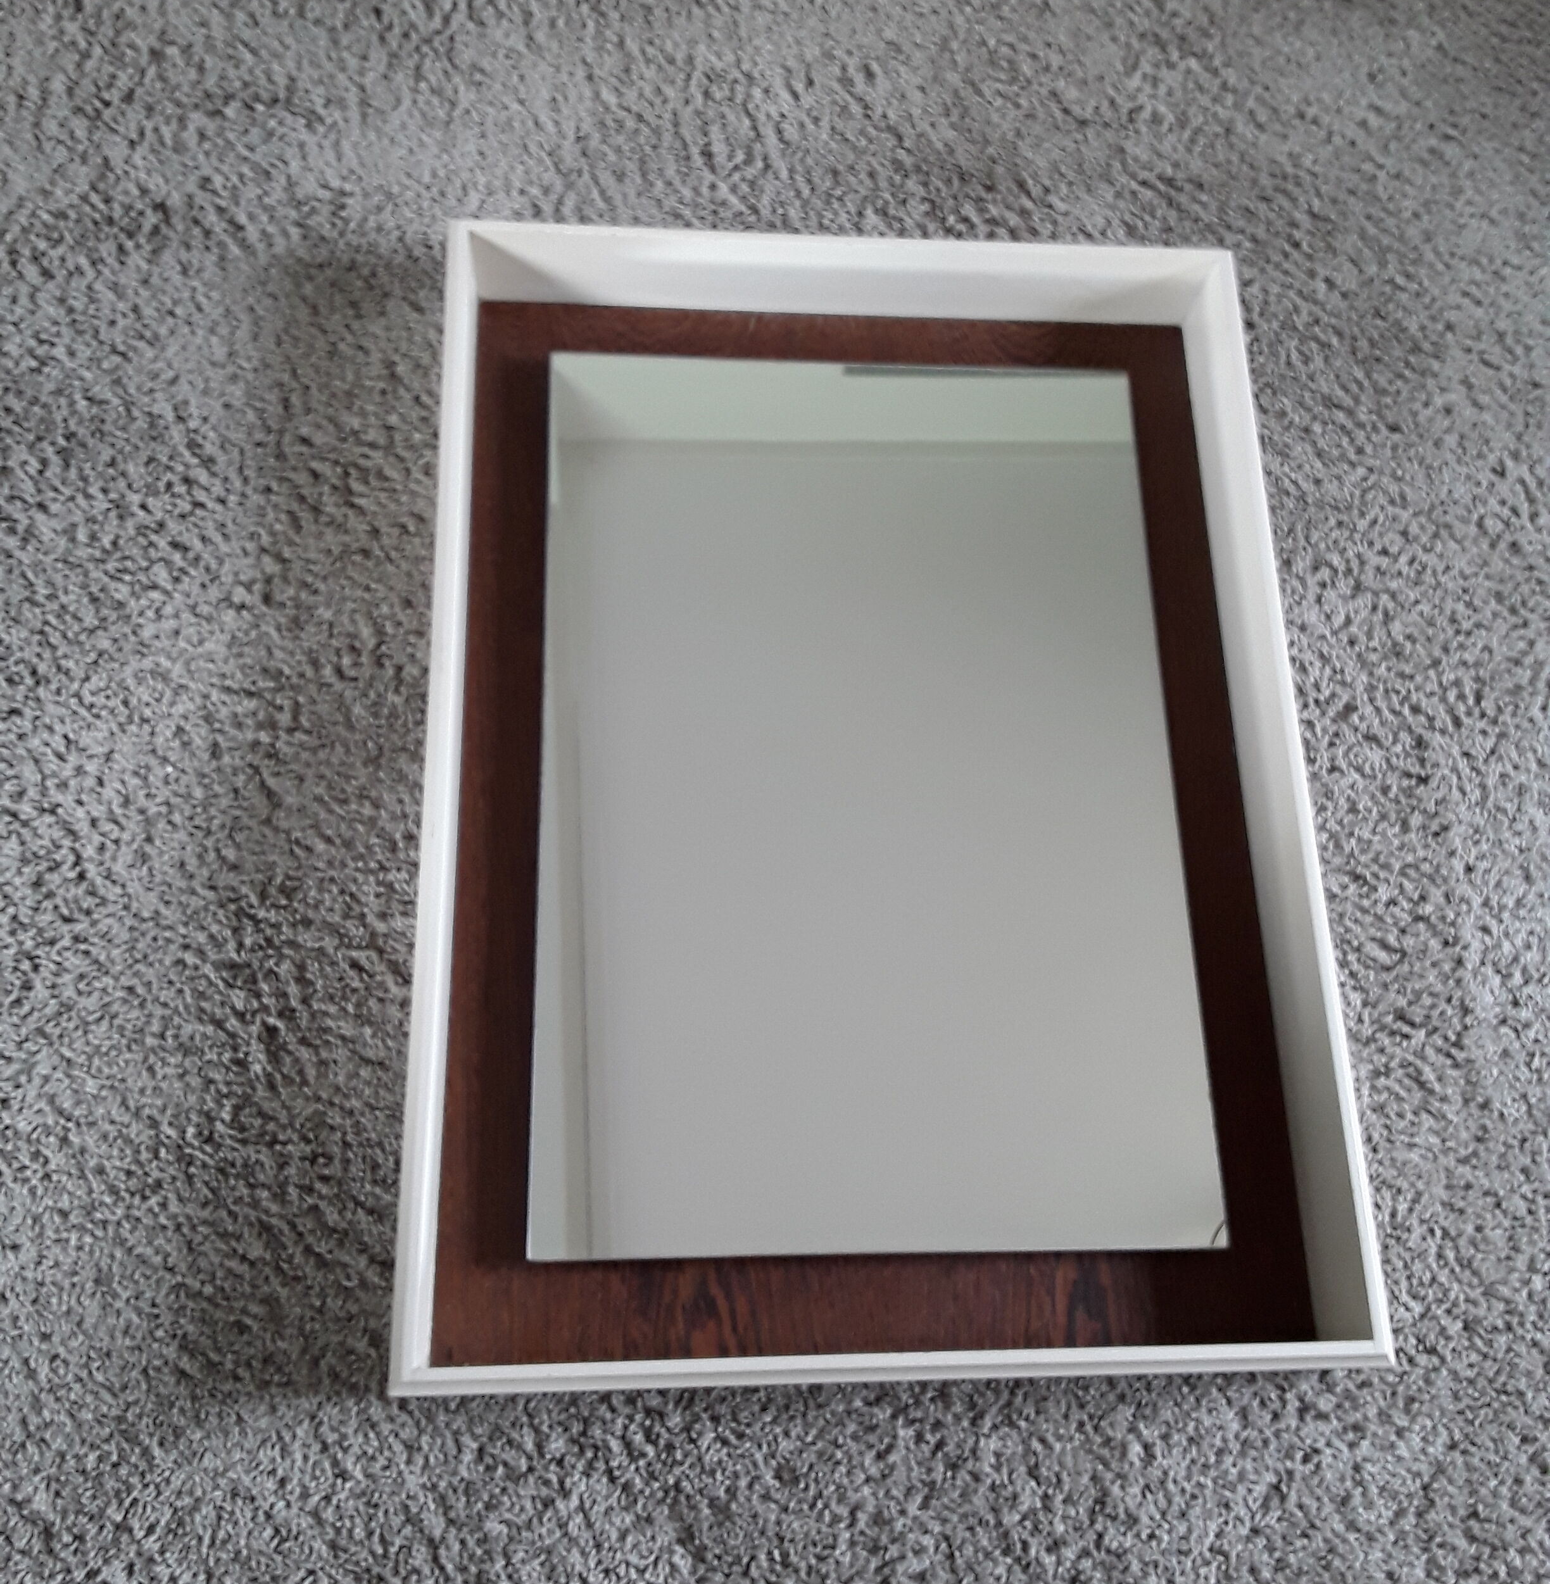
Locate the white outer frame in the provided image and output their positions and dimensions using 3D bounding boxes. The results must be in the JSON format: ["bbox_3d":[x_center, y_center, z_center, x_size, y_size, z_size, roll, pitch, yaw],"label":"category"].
[{"bbox_3d":[0.065,-0.021,1.164,0.617,0.098,0.840,0,70,-5],"label":"white outer frame"}]

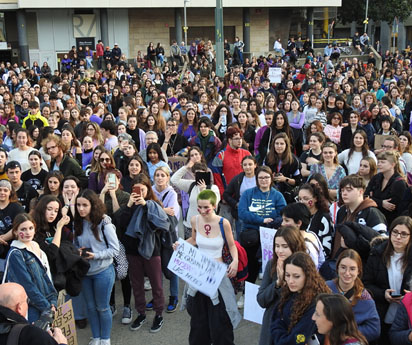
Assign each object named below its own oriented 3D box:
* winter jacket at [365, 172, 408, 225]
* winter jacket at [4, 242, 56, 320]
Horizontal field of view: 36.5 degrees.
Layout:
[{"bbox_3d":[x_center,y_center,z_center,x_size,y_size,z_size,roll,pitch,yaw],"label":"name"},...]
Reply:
[{"bbox_3d":[2.104,0.316,7.300,0.470,0.630,0.340,8,16,32],"label":"winter jacket"},{"bbox_3d":[-1.415,0.869,5.074,0.330,0.630,0.420,11,19,38],"label":"winter jacket"}]

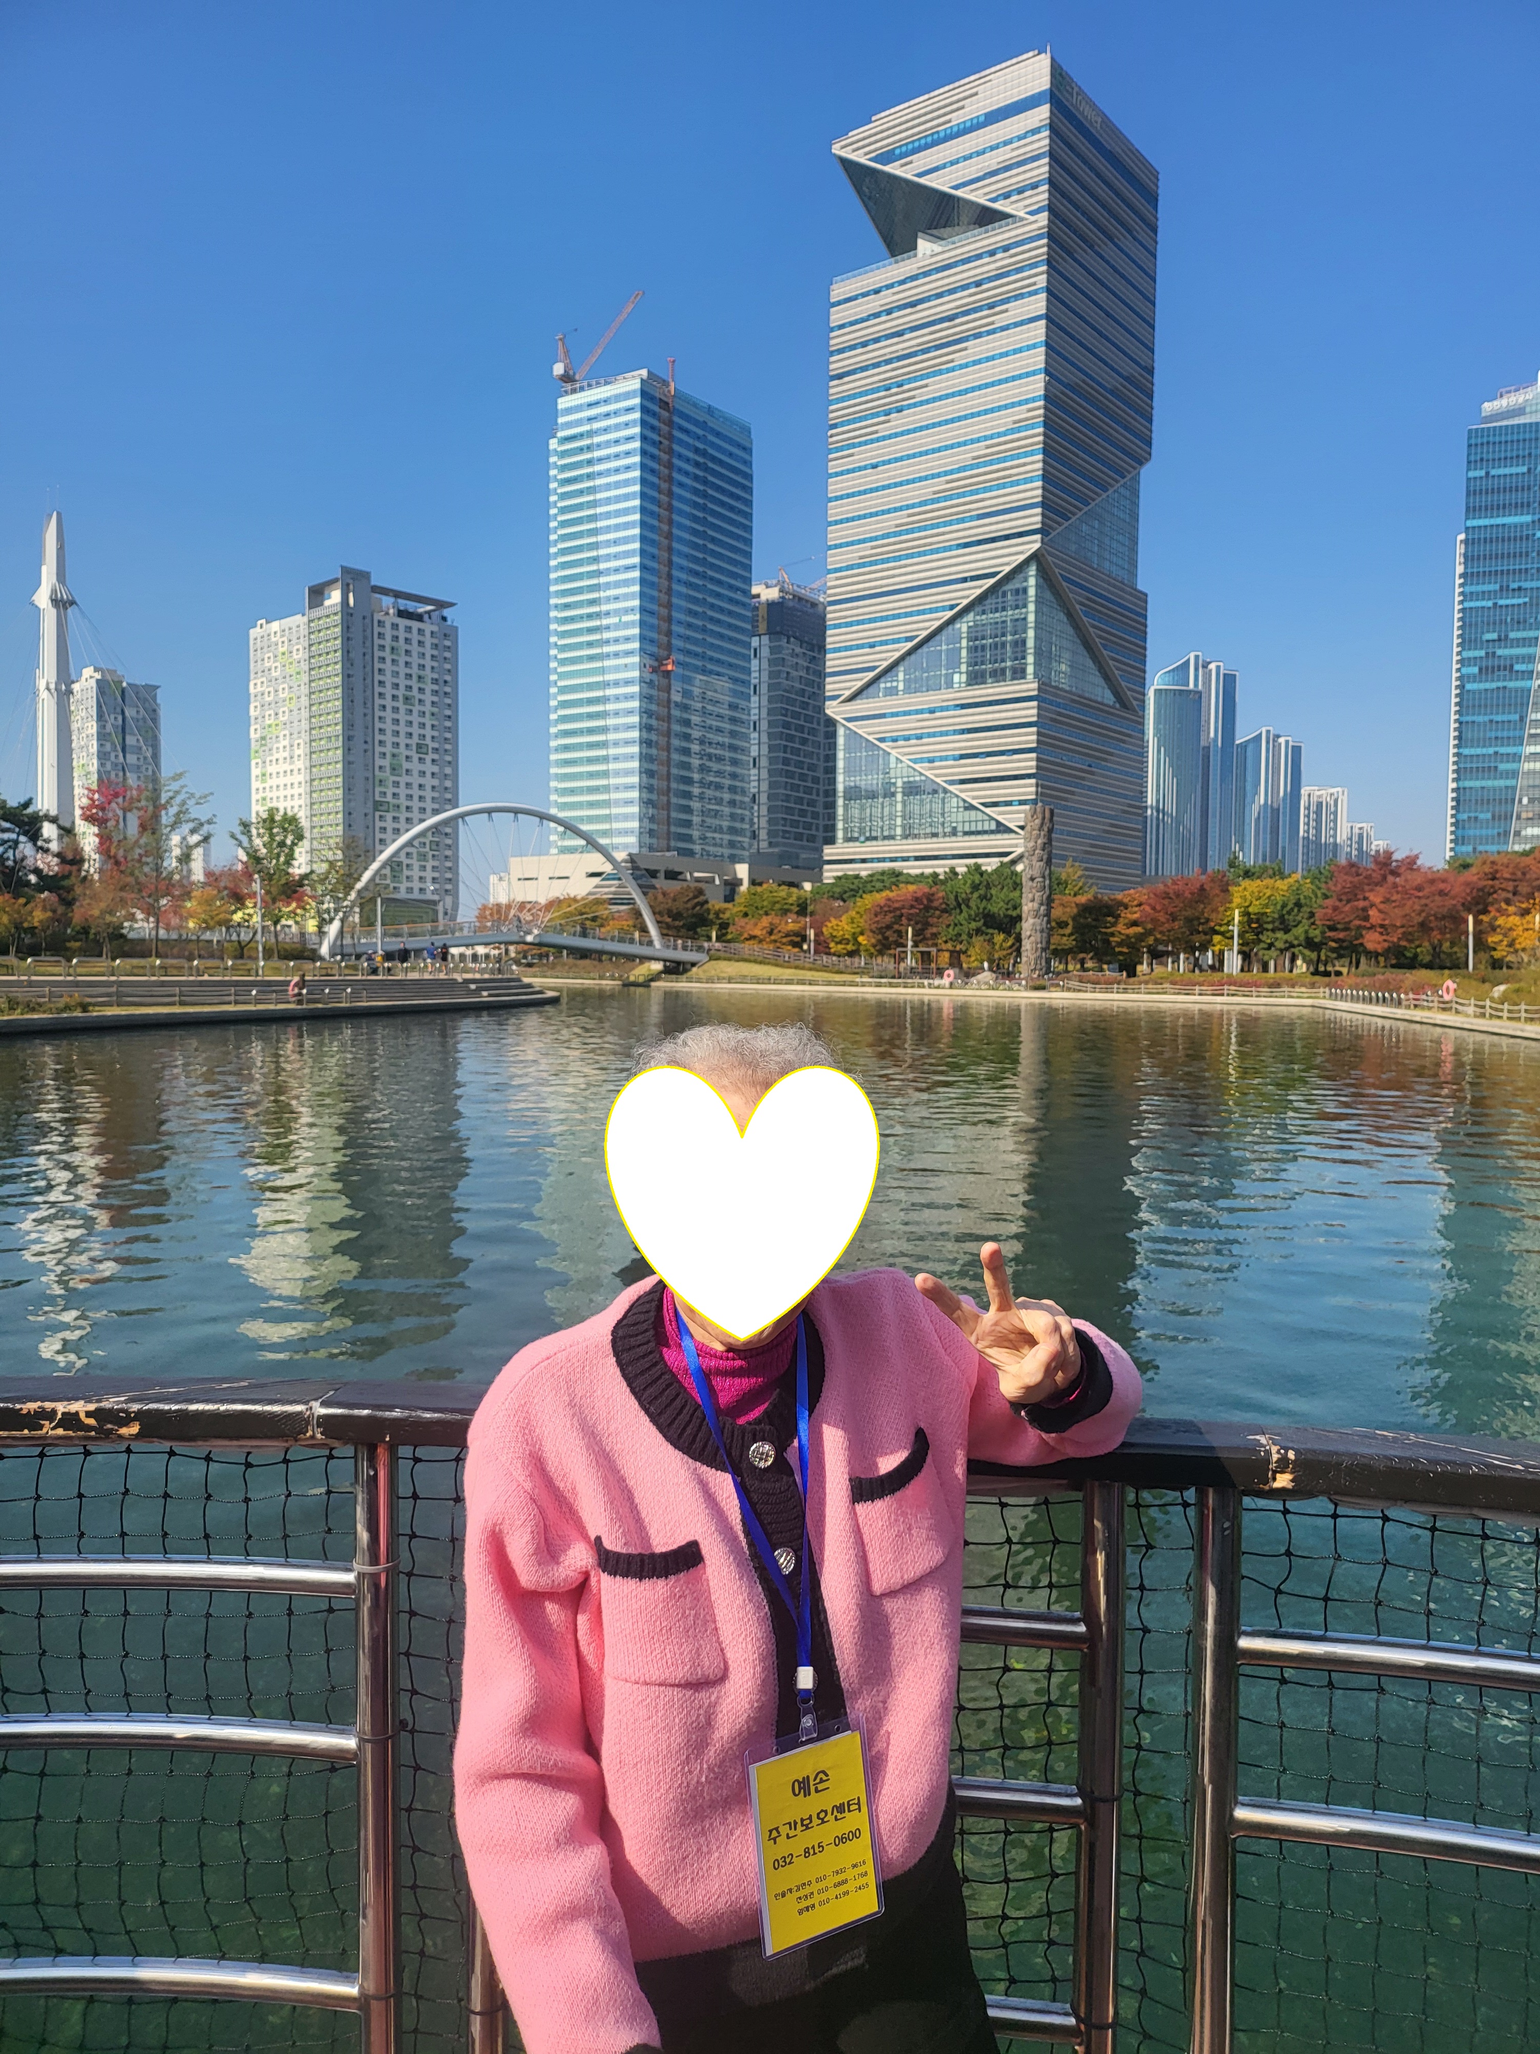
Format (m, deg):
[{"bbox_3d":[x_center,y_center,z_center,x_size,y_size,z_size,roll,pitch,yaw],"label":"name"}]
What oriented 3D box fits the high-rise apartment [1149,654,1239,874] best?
[{"bbox_3d":[279.044,-145.694,942.574,47.000,196.900,44.000,3,4,35],"label":"high-rise apartment"}]

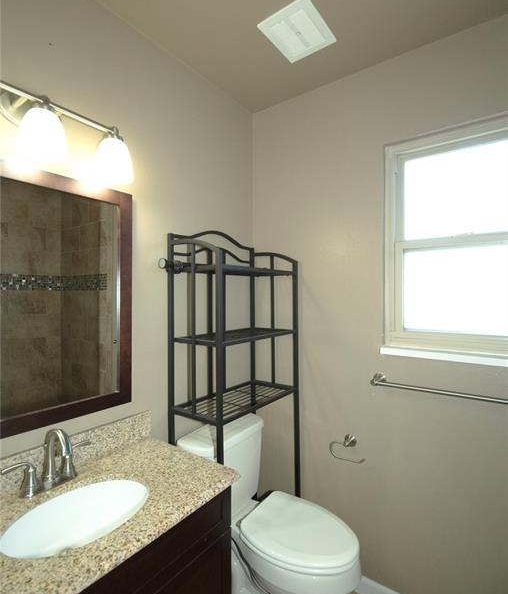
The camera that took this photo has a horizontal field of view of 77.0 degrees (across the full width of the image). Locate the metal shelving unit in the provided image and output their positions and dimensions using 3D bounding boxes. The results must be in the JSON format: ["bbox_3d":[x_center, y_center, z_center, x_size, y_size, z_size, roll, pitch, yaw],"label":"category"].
[{"bbox_3d":[-0.065,0.547,1.498,0.305,1.736,0.582,0,1,38],"label":"metal shelving unit"}]

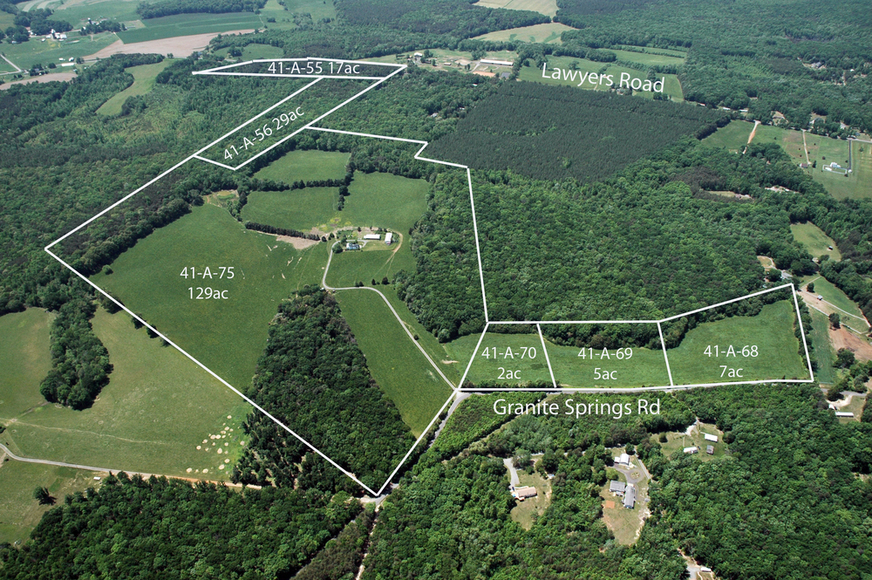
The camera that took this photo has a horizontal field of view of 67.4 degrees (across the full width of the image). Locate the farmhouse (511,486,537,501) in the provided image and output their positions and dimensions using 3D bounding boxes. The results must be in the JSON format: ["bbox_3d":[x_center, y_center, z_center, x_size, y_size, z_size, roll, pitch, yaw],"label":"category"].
[{"bbox_3d":[79.982,180.353,579.438,17.730,4.531,8.175,-7,31,-12],"label":"farmhouse"}]

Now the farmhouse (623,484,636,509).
[{"bbox_3d":[170.898,181.893,576.574,7.880,4.728,21.867,9,31,15],"label":"farmhouse"}]

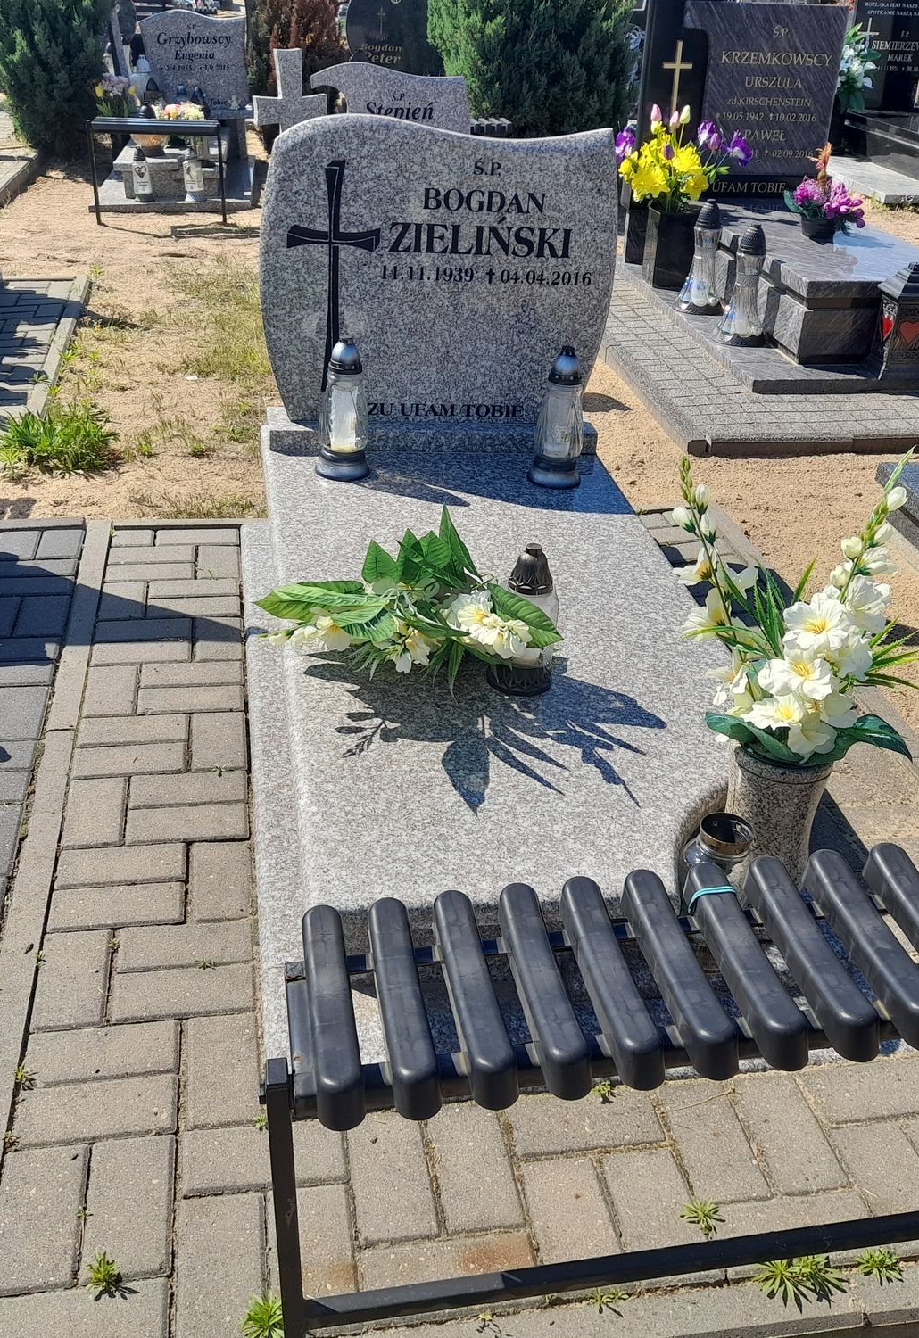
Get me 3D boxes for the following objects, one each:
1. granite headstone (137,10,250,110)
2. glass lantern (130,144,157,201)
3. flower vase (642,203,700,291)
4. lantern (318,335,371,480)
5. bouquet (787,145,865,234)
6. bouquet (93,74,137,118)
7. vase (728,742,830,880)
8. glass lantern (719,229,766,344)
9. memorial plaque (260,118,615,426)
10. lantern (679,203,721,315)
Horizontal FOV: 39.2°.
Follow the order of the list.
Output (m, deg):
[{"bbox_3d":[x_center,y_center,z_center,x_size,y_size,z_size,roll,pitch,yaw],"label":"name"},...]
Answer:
[{"bbox_3d":[-1.729,-3.906,8.258,0.690,0.570,0.080,-10,32,-22],"label":"granite headstone"},{"bbox_3d":[-1.706,-2.666,6.934,0.118,0.280,0.115,-3,30,-9],"label":"glass lantern"},{"bbox_3d":[0.936,-1.864,5.686,0.170,0.325,0.165,-2,30,-10],"label":"flower vase"},{"bbox_3d":[-0.262,-0.594,2.917,0.128,0.302,0.128,-2,30,-10],"label":"lantern"},{"bbox_3d":[1.472,-1.890,5.131,0.320,0.340,0.270,-2,30,-10],"label":"bouquet"},{"bbox_3d":[-2.087,-3.430,7.772,0.270,0.310,0.240,-3,30,-9],"label":"bouquet"},{"bbox_3d":[0.458,0.245,1.920,0.148,0.288,0.148,-2,30,-10],"label":"vase"},{"bbox_3d":[1.074,-1.433,4.804,0.190,0.415,0.180,-3,30,-9],"label":"glass lantern"},{"bbox_3d":[-0.059,-0.927,3.033,0.808,0.690,0.075,-1,29,-7],"label":"memorial plaque"},{"bbox_3d":[1.000,-1.669,5.212,0.190,0.425,0.180,-3,30,-9],"label":"lantern"}]

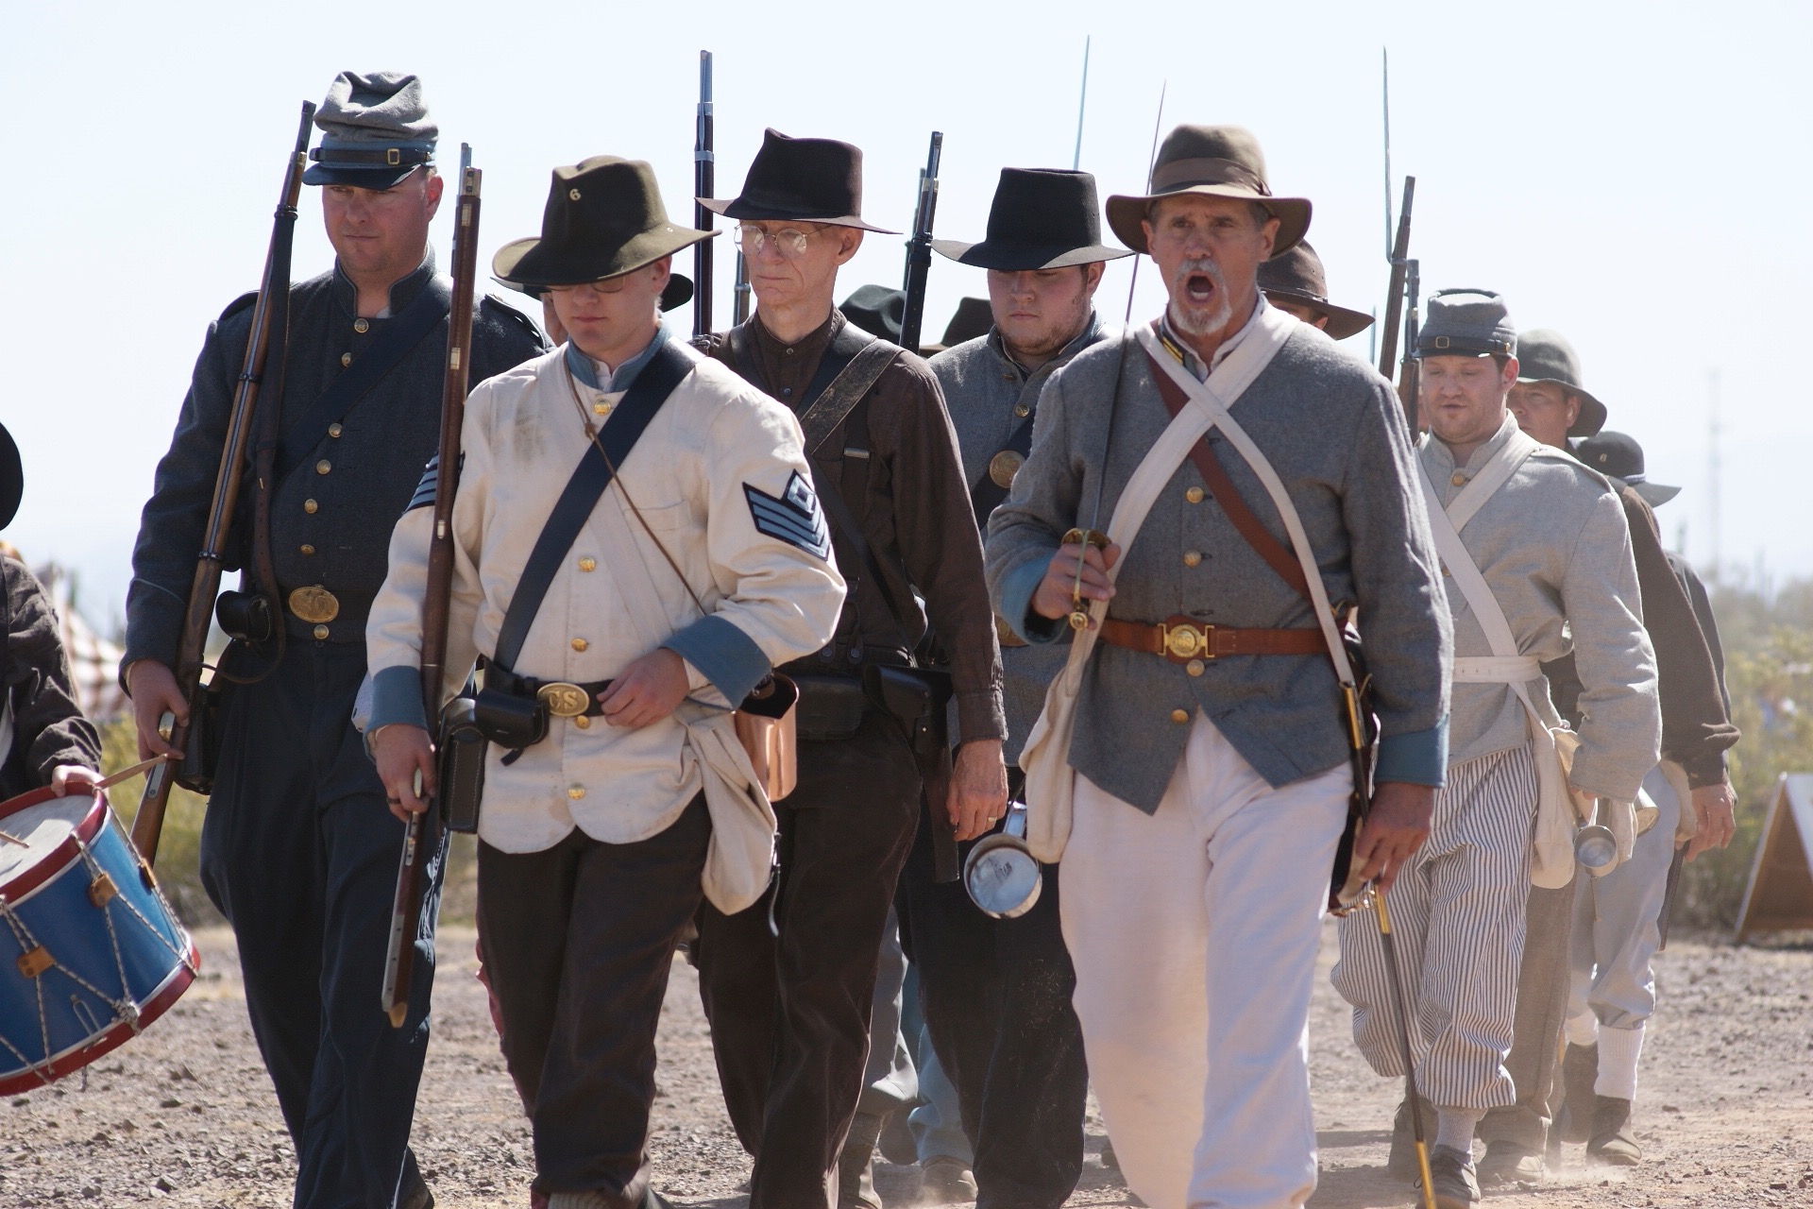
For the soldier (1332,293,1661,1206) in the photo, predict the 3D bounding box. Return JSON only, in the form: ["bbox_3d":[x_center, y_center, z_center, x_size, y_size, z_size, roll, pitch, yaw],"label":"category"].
[{"bbox_3d":[1.160,0.281,20.000,0.620,1.790,0.560,0,-1,15],"label":"soldier"}]

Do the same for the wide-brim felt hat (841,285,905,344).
[{"bbox_3d":[-0.057,-0.552,19.800,0.330,0.145,0.360,0,-1,18],"label":"wide-brim felt hat"}]

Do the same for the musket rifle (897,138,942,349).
[{"bbox_3d":[-0.035,-0.103,17.250,0.060,1.410,0.170,8,-2,-14],"label":"musket rifle"}]

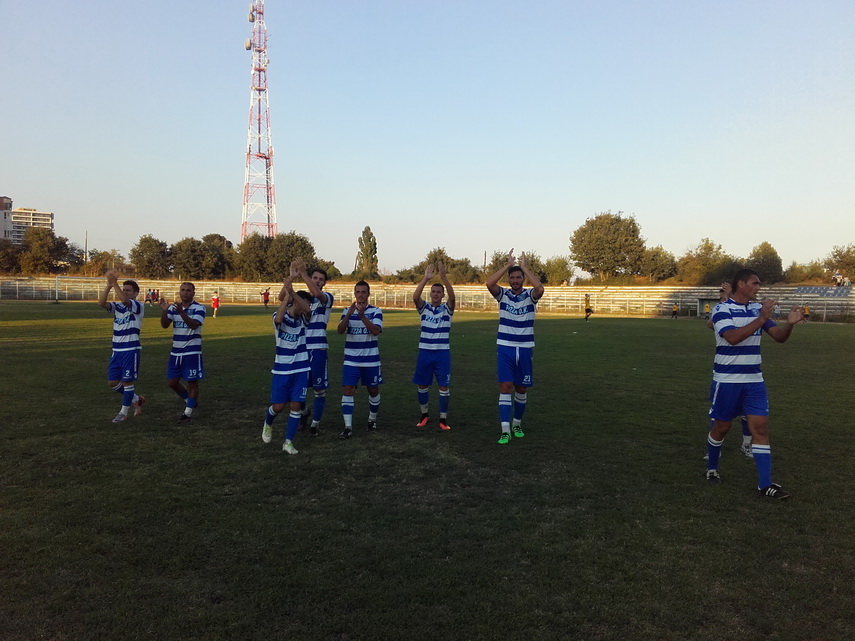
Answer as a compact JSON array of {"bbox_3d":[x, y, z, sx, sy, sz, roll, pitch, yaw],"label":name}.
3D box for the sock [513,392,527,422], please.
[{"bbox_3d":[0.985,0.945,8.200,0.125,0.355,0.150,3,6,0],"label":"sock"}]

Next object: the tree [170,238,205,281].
[{"bbox_3d":[-30.408,-7.855,97.000,4.400,5.700,4.400,1,2,0],"label":"tree"}]

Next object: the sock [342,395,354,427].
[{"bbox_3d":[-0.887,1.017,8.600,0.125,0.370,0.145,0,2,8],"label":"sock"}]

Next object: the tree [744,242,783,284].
[{"bbox_3d":[43.137,-7.296,98.000,5.200,5.400,5.000,1,2,0],"label":"tree"}]

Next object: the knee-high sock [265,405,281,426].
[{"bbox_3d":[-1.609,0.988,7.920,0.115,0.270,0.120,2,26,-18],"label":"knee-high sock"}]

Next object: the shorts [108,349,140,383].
[{"bbox_3d":[-3.799,0.577,9.600,0.400,0.390,0.320,1,2,5],"label":"shorts"}]

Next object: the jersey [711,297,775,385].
[{"bbox_3d":[2.683,0.170,6.500,0.520,0.700,0.360,0,2,-17],"label":"jersey"}]

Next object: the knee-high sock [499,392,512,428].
[{"bbox_3d":[0.836,0.963,8.150,0.125,0.380,0.130,0,-1,12],"label":"knee-high sock"}]

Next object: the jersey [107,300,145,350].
[{"bbox_3d":[-3.787,0.063,9.600,0.480,0.640,0.320,1,2,3],"label":"jersey"}]

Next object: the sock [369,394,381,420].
[{"bbox_3d":[-0.615,1.009,8.880,0.120,0.300,0.125,3,12,0],"label":"sock"}]

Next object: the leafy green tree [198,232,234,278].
[{"bbox_3d":[-29.694,-9.169,108.000,5.200,6.800,5.200,1,2,0],"label":"leafy green tree"}]

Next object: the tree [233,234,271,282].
[{"bbox_3d":[-22.109,-8.045,97.000,4.941,6.208,4.694,0,2,-13],"label":"tree"}]

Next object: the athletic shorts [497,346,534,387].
[{"bbox_3d":[0.931,0.476,8.100,0.400,0.450,0.300,1,2,-2],"label":"athletic shorts"}]

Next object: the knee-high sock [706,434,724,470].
[{"bbox_3d":[2.497,1.147,6.650,0.125,0.320,0.130,-4,15,-37],"label":"knee-high sock"}]

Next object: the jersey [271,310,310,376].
[{"bbox_3d":[-1.387,0.233,7.750,0.430,0.660,0.310,0,2,-27],"label":"jersey"}]

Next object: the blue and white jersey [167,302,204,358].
[{"bbox_3d":[-3.050,0.101,9.650,0.480,0.660,0.320,1,2,2],"label":"blue and white jersey"}]

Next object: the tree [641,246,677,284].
[{"bbox_3d":[29.267,-7.032,97.000,4.561,4.688,4.333,1,2,17],"label":"tree"}]

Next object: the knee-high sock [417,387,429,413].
[{"bbox_3d":[-0.050,0.948,9.150,0.125,0.330,0.140,-2,2,11],"label":"knee-high sock"}]

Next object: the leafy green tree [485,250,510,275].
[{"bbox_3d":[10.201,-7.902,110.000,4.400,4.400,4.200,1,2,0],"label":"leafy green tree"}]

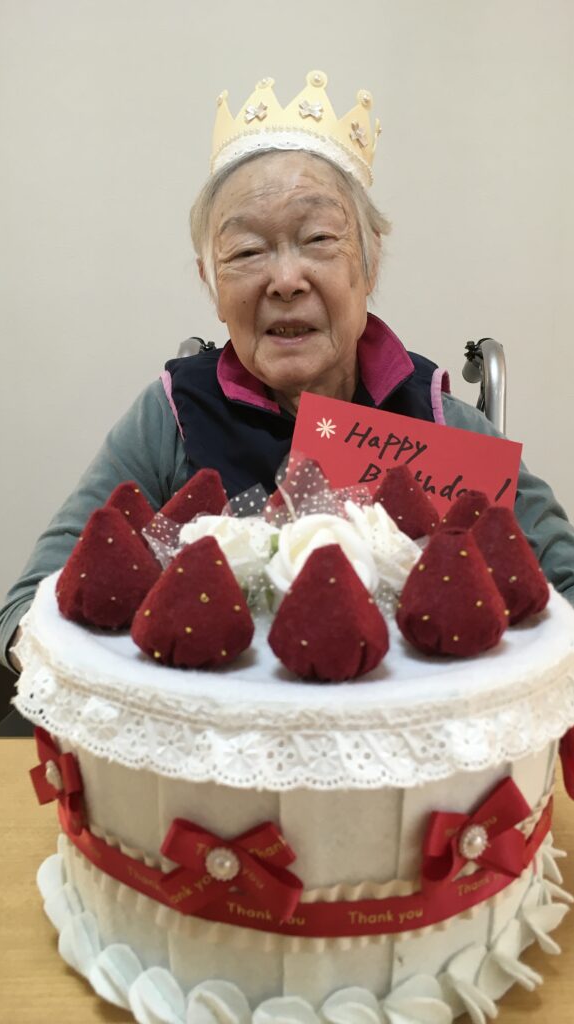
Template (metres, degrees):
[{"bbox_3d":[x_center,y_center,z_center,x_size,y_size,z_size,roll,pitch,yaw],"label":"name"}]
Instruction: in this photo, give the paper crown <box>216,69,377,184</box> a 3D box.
[{"bbox_3d":[0.006,-0.350,0.820,0.156,0.068,0.152,2,-3,0],"label":"paper crown"}]

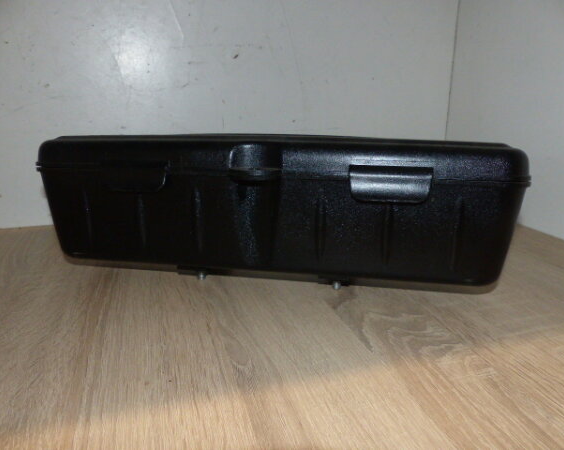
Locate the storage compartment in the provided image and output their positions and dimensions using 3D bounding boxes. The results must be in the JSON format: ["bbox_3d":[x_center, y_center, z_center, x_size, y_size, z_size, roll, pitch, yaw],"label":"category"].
[{"bbox_3d":[-0.001,-0.027,0.438,0.385,0.122,0.188,3,14,11],"label":"storage compartment"}]

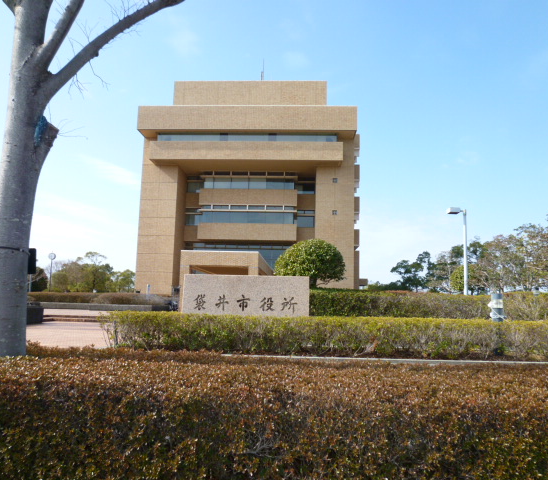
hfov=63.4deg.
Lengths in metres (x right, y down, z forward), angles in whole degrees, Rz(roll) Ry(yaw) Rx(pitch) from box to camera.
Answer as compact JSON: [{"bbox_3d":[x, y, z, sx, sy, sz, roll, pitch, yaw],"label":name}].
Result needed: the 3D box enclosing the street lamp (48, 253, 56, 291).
[{"bbox_3d":[-21.798,3.673,43.200,0.700,4.870,0.400,1,-7,3],"label":"street lamp"}]

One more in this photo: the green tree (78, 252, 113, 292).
[{"bbox_3d":[-25.569,5.142,63.423,4.990,6.730,4.990,1,-7,3],"label":"green tree"}]

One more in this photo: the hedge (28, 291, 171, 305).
[{"bbox_3d":[-12.723,4.218,31.704,10.930,0.800,1.500,1,-7,3],"label":"hedge"}]

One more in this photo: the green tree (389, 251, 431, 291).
[{"bbox_3d":[16.543,4.908,53.949,4.920,7.050,4.920,1,-7,3],"label":"green tree"}]

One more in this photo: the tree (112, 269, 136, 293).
[{"bbox_3d":[-23.142,6.944,69.114,4.200,4.680,4.200,1,-7,3],"label":"tree"}]

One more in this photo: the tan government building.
[{"bbox_3d":[-2.083,-4.438,60.943,25.380,26.350,26.000,1,-7,3],"label":"tan government building"}]

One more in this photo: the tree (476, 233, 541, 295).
[{"bbox_3d":[21.473,3.287,40.744,5.910,7.280,5.910,1,-7,3],"label":"tree"}]

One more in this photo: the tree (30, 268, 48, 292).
[{"bbox_3d":[-29.215,5.289,54.530,3.080,4.070,3.080,1,-7,3],"label":"tree"}]

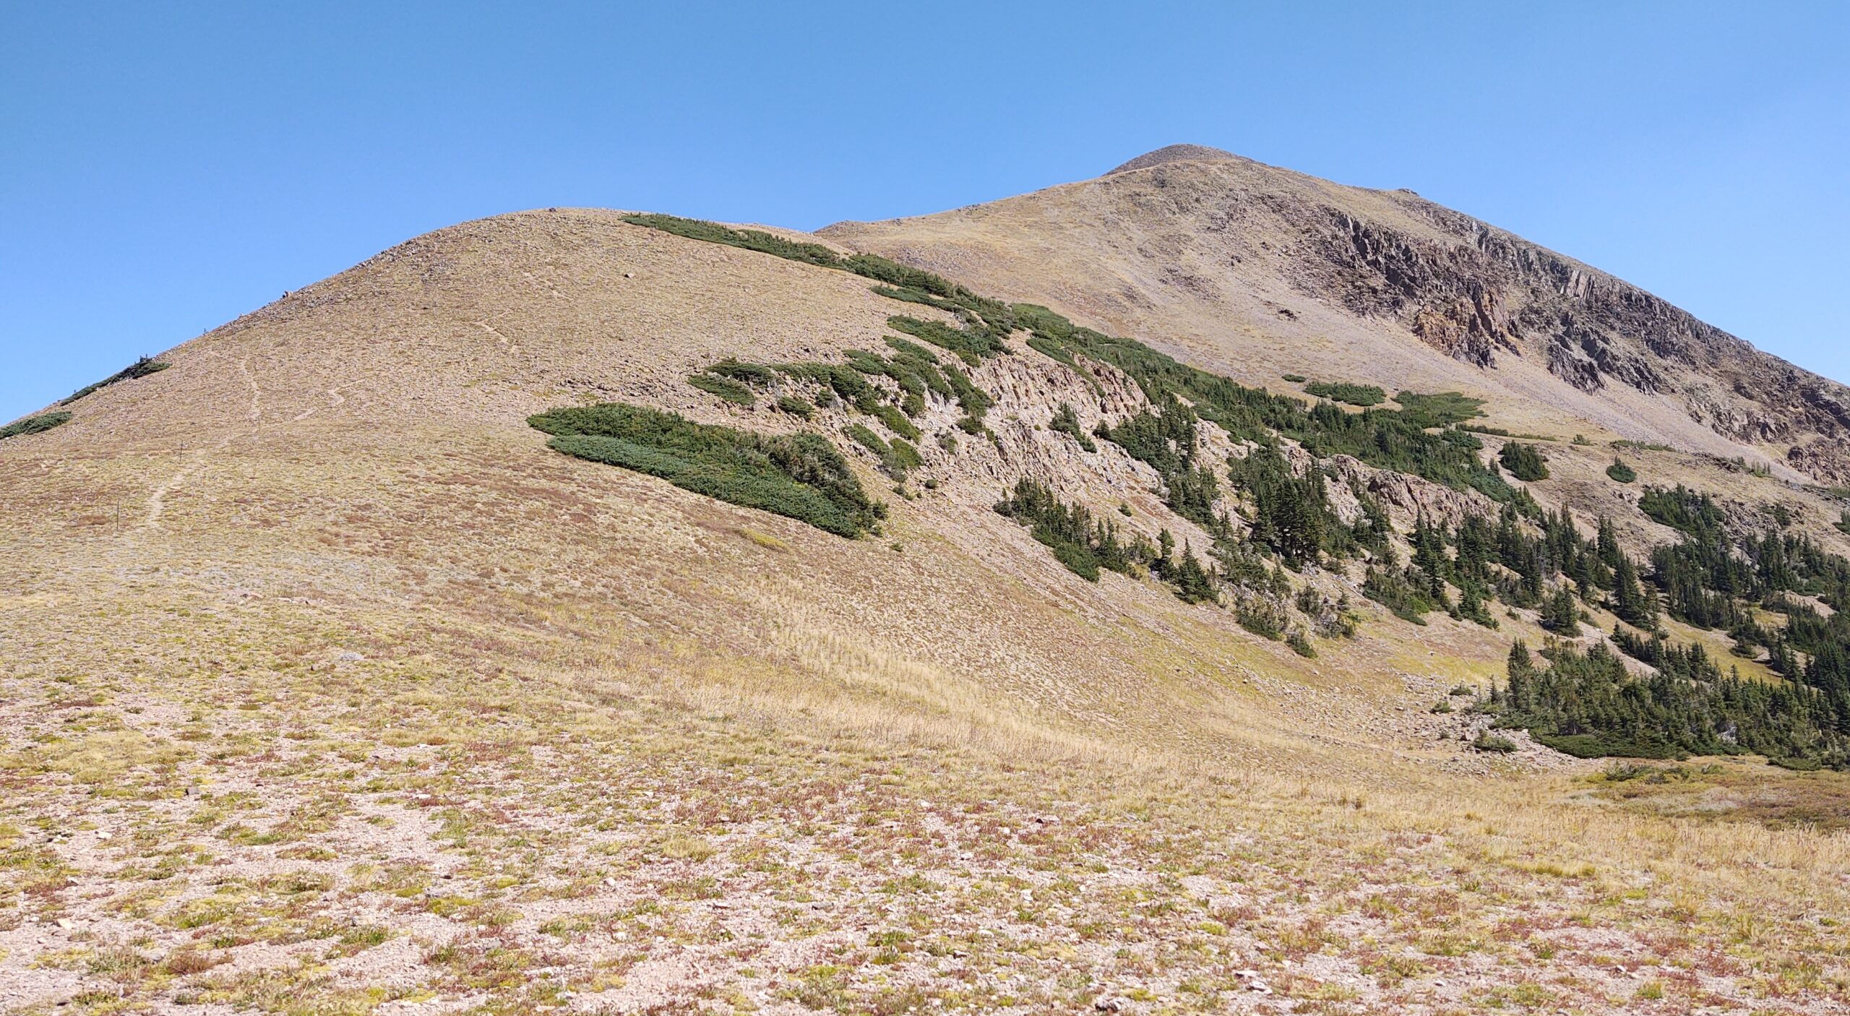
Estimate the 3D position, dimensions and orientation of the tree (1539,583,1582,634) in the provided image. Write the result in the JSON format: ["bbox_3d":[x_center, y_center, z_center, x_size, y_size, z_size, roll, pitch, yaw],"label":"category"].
[{"bbox_3d":[57.292,9.180,130.000,3.587,4.547,3.408,0,0,24],"label":"tree"}]

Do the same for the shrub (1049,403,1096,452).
[{"bbox_3d":[13.281,-7.292,130.000,4.082,4.168,3.878,0,0,6],"label":"shrub"}]

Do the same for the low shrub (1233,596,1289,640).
[{"bbox_3d":[24.504,7.993,105.000,3.896,3.162,3.702,0,0,13],"label":"low shrub"}]

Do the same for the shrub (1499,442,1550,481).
[{"bbox_3d":[72.654,-5.609,175.000,5.995,4.931,5.695,0,0,23],"label":"shrub"}]

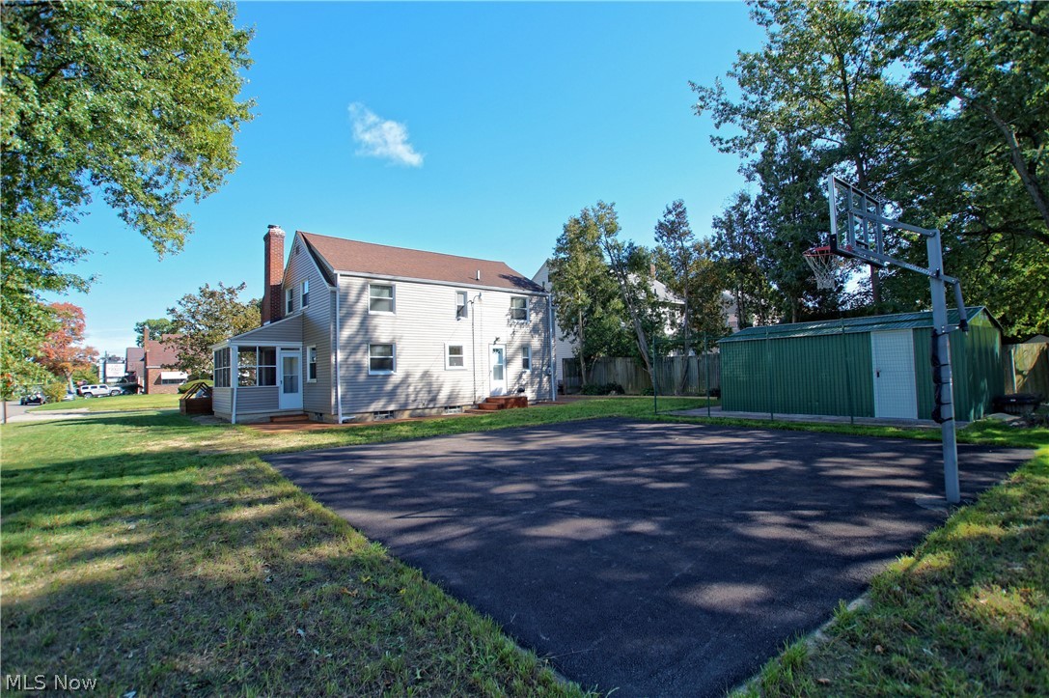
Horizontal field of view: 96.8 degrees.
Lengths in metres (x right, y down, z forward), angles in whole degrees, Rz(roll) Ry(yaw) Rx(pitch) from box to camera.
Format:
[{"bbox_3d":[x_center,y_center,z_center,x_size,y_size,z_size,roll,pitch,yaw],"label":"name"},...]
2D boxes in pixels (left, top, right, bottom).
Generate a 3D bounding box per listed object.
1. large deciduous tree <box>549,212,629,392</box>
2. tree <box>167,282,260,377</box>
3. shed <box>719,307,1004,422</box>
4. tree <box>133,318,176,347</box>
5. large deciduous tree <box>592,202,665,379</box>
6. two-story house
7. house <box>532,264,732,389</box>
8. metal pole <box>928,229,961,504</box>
[{"bbox_3d":[3.200,-2.271,22.718,3.933,9.232,3.736,-2,-3,8],"label":"large deciduous tree"},{"bbox_3d":[-17.775,-0.221,26.563,5.051,7.207,4.798,0,-3,-34],"label":"tree"},{"bbox_3d":[9.844,0.466,14.210,4.150,2.740,6.150,0,-3,-37],"label":"shed"},{"bbox_3d":[-63.085,0.897,80.134,7.955,12.810,7.955,0,-3,-38],"label":"tree"},{"bbox_3d":[4.747,-2.309,21.416,3.265,9.087,3.102,-3,-3,13],"label":"large deciduous tree"},{"bbox_3d":[-6.050,-1.246,20.852,12.250,7.950,8.300,0,-3,-41],"label":"two-story house"},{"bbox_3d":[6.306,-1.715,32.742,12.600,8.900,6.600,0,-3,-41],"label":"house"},{"bbox_3d":[4.618,0.169,5.117,0.115,3.003,0.115,0,-3,-35],"label":"metal pole"}]

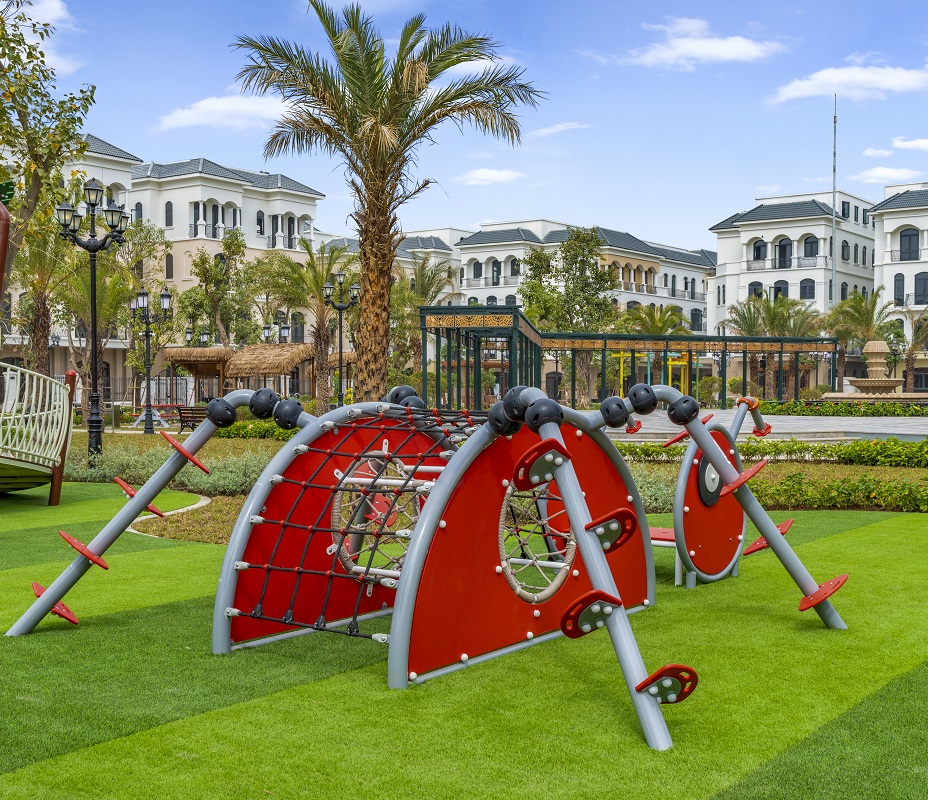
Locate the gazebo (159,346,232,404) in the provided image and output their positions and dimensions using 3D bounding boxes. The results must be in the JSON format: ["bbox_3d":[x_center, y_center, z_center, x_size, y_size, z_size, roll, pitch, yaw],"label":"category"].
[{"bbox_3d":[-10.128,-0.572,44.500,2.600,2.800,2.400,0,1,12],"label":"gazebo"}]

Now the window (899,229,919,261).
[{"bbox_3d":[34.749,-12.117,91.200,1.500,2.420,0.200,1,1,37],"label":"window"}]

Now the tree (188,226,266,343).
[{"bbox_3d":[-11.353,-3.770,56.075,3.800,8.930,3.800,0,1,0],"label":"tree"}]

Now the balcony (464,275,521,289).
[{"bbox_3d":[2.748,-11.427,112.500,5.900,1.050,1.200,1,1,37],"label":"balcony"}]

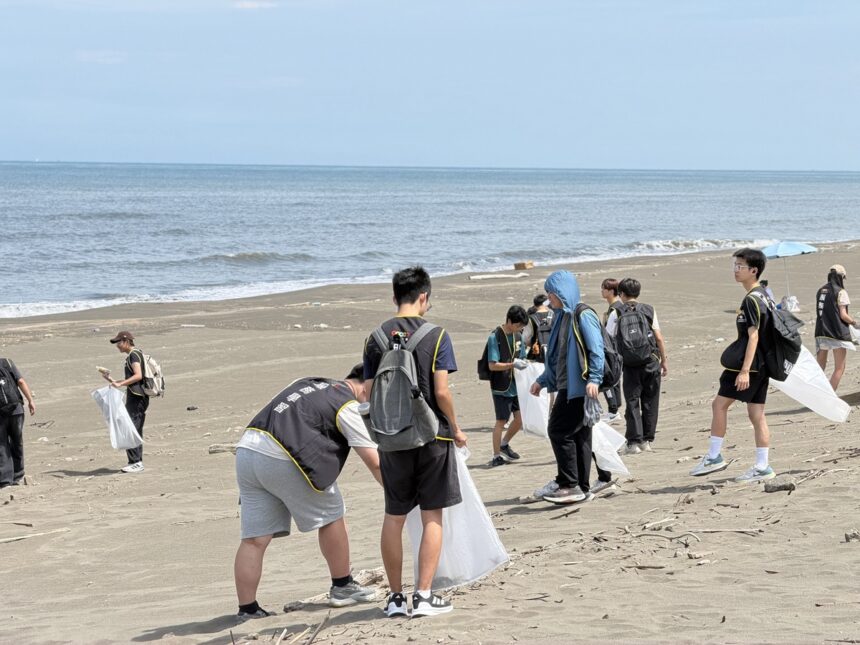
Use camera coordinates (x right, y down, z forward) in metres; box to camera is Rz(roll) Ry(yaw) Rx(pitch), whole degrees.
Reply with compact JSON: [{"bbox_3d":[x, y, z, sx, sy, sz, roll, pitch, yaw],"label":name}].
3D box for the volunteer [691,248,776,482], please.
[{"bbox_3d":[2.252,0.315,18.400,0.580,1.710,0.490,0,4,-15],"label":"volunteer"}]

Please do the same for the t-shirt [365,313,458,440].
[{"bbox_3d":[-0.104,0.279,12.600,0.450,0.600,0.280,2,4,21],"label":"t-shirt"}]

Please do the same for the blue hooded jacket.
[{"bbox_3d":[1.063,0.091,18.800,0.420,0.950,0.520,-2,4,-35],"label":"blue hooded jacket"}]

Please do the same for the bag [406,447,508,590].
[{"bbox_3d":[0.143,1.018,12.900,0.520,0.720,0.420,1,4,0],"label":"bag"}]

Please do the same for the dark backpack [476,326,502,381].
[{"bbox_3d":[0.631,0.318,25.500,0.250,0.500,0.300,4,5,39],"label":"dark backpack"}]

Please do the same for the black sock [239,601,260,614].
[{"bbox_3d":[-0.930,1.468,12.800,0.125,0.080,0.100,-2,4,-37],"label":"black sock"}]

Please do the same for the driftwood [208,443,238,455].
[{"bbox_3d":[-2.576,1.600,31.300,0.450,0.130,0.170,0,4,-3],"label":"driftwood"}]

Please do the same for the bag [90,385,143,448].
[{"bbox_3d":[-3.659,1.121,29.000,0.600,0.740,0.400,1,4,0],"label":"bag"}]

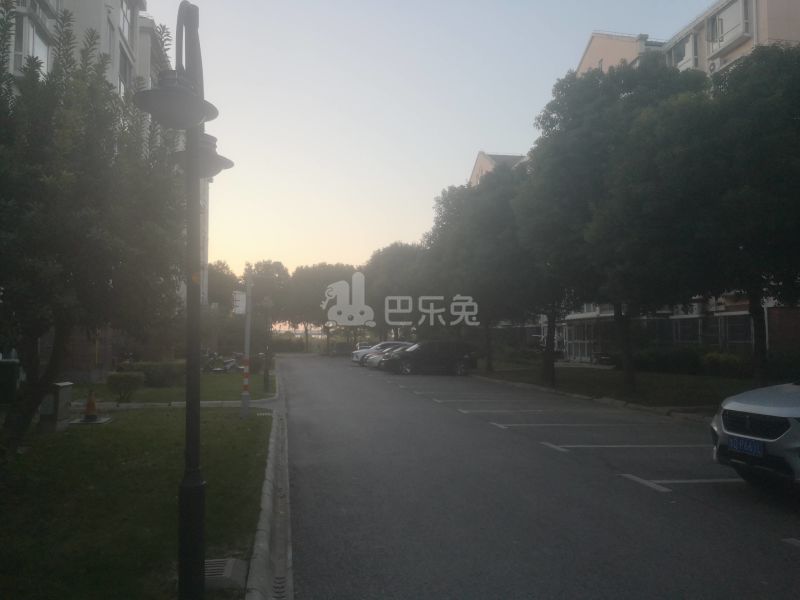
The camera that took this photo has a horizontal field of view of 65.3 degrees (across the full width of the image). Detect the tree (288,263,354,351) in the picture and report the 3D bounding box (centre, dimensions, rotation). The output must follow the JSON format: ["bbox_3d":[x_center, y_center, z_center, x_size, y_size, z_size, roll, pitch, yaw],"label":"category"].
[{"bbox_3d":[-9.126,1.183,73.347,7.400,10.400,7.000,1,-4,-11],"label":"tree"}]

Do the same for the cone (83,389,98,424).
[{"bbox_3d":[-6.076,2.094,12.250,0.340,0.620,0.340,0,-4,11],"label":"cone"}]

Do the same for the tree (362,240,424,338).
[{"bbox_3d":[-0.069,-0.005,51.833,6.000,10.000,6.200,1,-4,-11],"label":"tree"}]

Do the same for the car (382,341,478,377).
[{"bbox_3d":[1.470,2.910,31.000,4.550,1.650,1.840,1,-4,-7],"label":"car"}]

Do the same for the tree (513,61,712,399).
[{"bbox_3d":[6.901,-2.333,20.353,5.800,10.600,6.000,1,-4,-11],"label":"tree"}]

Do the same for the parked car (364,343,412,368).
[{"bbox_3d":[0.249,3.401,37.651,4.500,1.520,1.780,1,-4,-11],"label":"parked car"}]

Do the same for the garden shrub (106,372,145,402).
[{"bbox_3d":[-7.000,2.230,15.900,0.920,0.760,0.920,0,-4,0],"label":"garden shrub"}]

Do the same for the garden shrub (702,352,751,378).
[{"bbox_3d":[13.750,2.760,26.300,1.400,1.080,1.900,1,-4,-11],"label":"garden shrub"}]

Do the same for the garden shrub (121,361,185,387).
[{"bbox_3d":[-8.450,2.540,21.400,2.150,0.880,1.300,1,-4,-11],"label":"garden shrub"}]

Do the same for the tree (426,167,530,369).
[{"bbox_3d":[4.390,-1.458,32.347,6.000,10.400,6.000,1,-4,-11],"label":"tree"}]

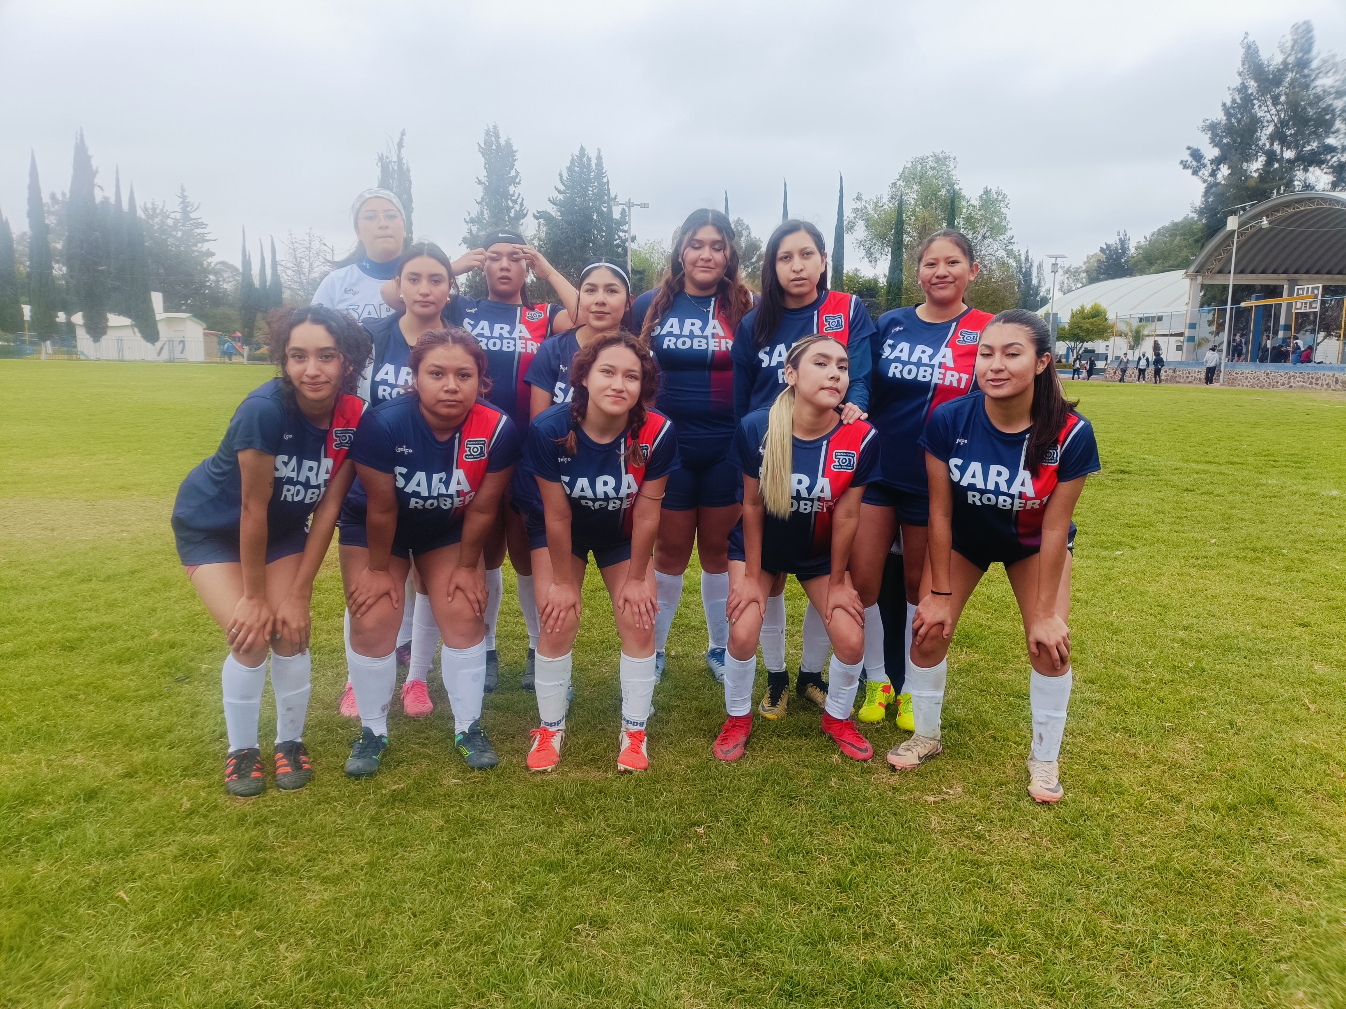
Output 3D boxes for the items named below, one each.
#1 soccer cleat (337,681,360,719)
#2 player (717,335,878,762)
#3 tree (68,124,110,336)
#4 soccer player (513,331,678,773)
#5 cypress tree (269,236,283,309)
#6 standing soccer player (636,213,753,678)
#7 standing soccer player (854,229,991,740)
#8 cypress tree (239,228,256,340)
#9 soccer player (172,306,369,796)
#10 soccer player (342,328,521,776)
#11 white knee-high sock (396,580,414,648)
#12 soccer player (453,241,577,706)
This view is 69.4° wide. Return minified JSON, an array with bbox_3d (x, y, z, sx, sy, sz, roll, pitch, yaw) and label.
[{"bbox_3d":[-1.083,0.625,3.335,0.100,0.110,0.255,-1,9,-12],"label":"soccer cleat"},{"bbox_3d":[0.391,0.127,2.937,0.492,1.246,0.741,1,9,6],"label":"player"},{"bbox_3d":[-42.411,-18.772,70.741,3.000,16.245,3.000,-5,10,-30],"label":"tree"},{"bbox_3d":[-0.215,0.129,2.905,0.500,1.280,0.620,-1,9,-7],"label":"soccer player"},{"bbox_3d":[-26.627,-13.724,65.348,1.050,8.416,1.050,-3,10,-22],"label":"cypress tree"},{"bbox_3d":[0.086,-0.173,3.516,0.500,1.690,0.360,1,9,4],"label":"standing soccer player"},{"bbox_3d":[0.810,-0.065,3.128,0.480,1.600,0.360,3,10,20],"label":"standing soccer player"},{"bbox_3d":[-30.706,-15.561,70.000,1.250,8.500,1.250,0,9,0],"label":"cypress tree"},{"bbox_3d":[-1.104,0.122,2.691,0.470,1.304,0.793,-5,10,-32],"label":"soccer player"},{"bbox_3d":[-0.712,0.134,2.799,0.500,1.254,0.762,-2,9,-16],"label":"soccer player"},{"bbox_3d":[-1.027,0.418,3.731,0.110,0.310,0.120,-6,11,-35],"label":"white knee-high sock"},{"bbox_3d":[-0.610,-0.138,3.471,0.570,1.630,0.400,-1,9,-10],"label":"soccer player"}]

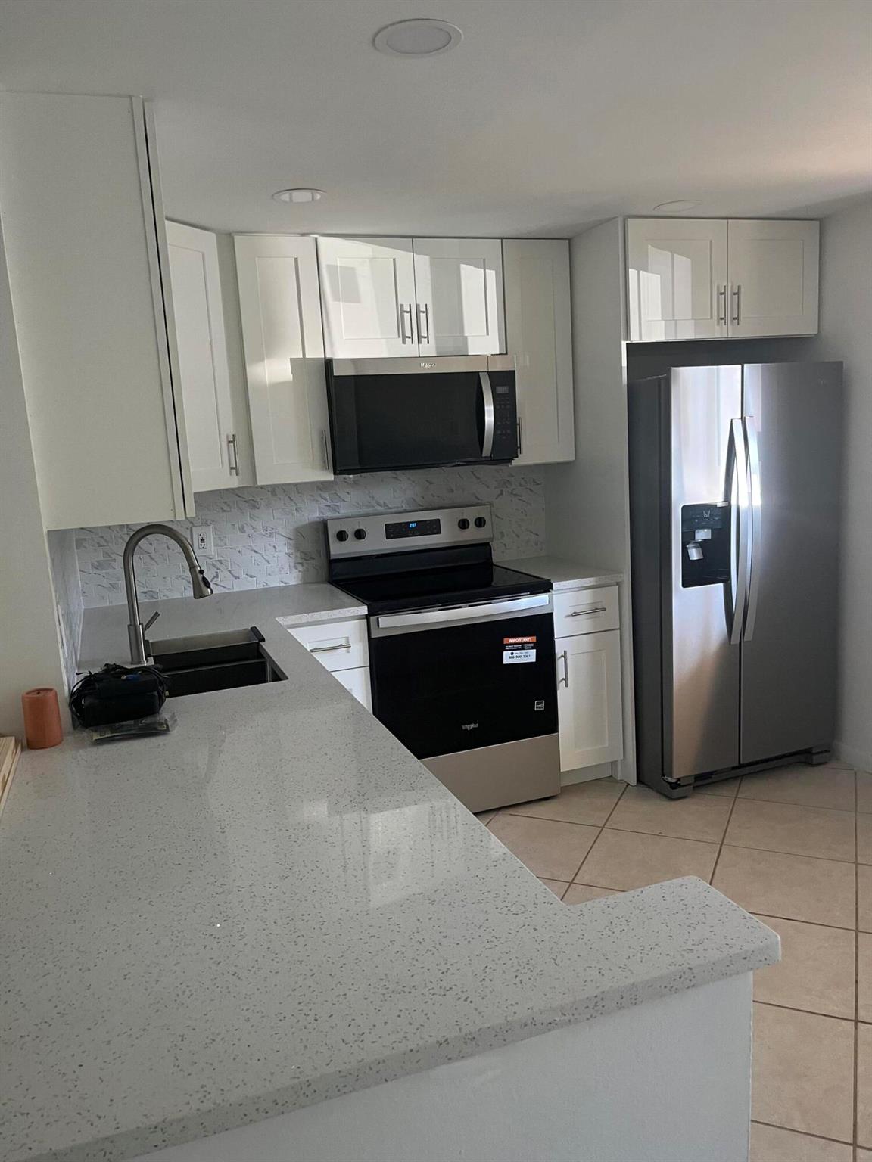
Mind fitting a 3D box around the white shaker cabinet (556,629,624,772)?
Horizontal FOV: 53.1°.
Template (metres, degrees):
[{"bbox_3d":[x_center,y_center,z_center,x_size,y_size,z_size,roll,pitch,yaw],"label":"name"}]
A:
[{"bbox_3d":[0.542,0.454,3.906,0.295,0.570,0.610,-7,11,-19],"label":"white shaker cabinet"}]

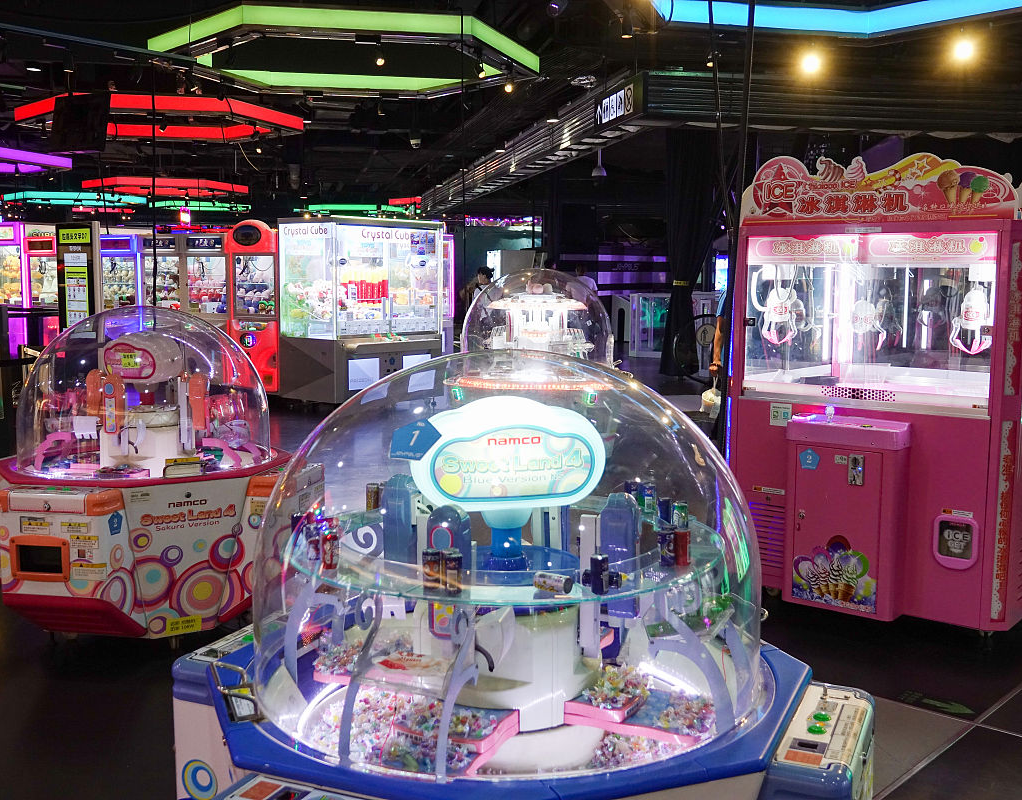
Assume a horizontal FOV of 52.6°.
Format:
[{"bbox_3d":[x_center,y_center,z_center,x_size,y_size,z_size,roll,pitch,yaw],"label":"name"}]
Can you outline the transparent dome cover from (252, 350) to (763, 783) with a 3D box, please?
[{"bbox_3d":[-0.002,0.232,2.259,1.095,0.684,1.095,0,7,0],"label":"transparent dome cover"}]

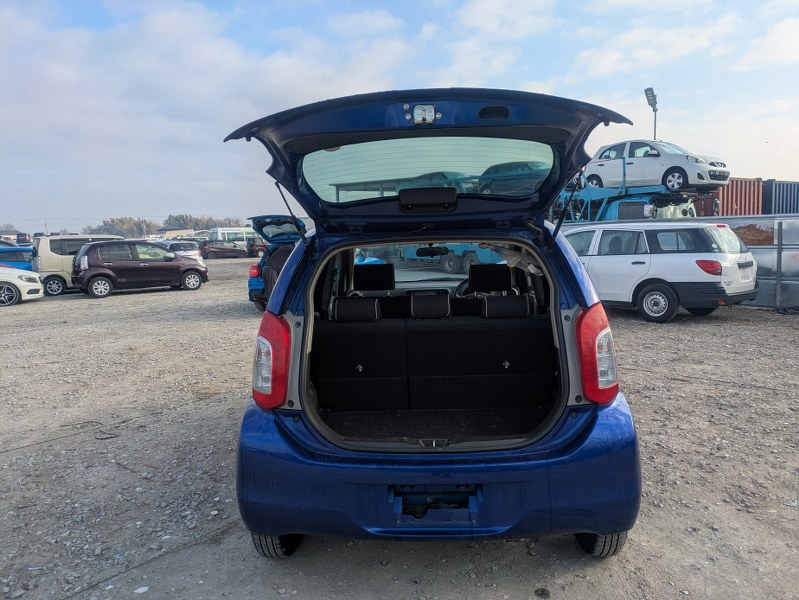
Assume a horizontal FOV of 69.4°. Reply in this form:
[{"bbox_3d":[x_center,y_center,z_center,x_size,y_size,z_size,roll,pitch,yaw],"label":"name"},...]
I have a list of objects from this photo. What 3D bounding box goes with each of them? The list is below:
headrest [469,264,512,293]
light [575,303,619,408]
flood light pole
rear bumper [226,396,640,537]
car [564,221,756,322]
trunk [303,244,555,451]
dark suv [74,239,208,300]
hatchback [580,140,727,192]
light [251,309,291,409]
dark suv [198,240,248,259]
[{"bbox_3d":[0.541,-0.130,3.435,0.260,0.170,0.110,-1,7,3],"label":"headrest"},{"bbox_3d":[0.812,0.224,2.342,0.200,0.410,0.210,-1,7,3],"label":"light"},{"bbox_3d":[10.149,-5.040,23.405,0.500,6.902,0.400,-7,8,-37],"label":"flood light pole"},{"bbox_3d":[0.146,0.713,2.389,1.660,0.600,0.380,-1,7,3],"label":"rear bumper"},{"bbox_3d":[3.562,-0.556,10.069,1.695,1.505,4.400,-8,9,-43],"label":"car"},{"bbox_3d":[0.139,0.162,2.495,1.080,0.830,0.560,-1,7,3],"label":"trunk"},{"bbox_3d":[-7.557,-1.004,17.077,3.650,1.535,1.665,-7,9,-38],"label":"dark suv"},{"bbox_3d":[7.128,-3.739,16.130,1.665,1.515,3.800,-6,11,-34],"label":"hatchback"},{"bbox_3d":[-0.545,0.258,2.424,0.200,0.410,0.210,-1,7,3],"label":"light"},{"bbox_3d":[-14.166,-4.087,47.000,3.800,1.500,1.690,-5,7,-23],"label":"dark suv"}]

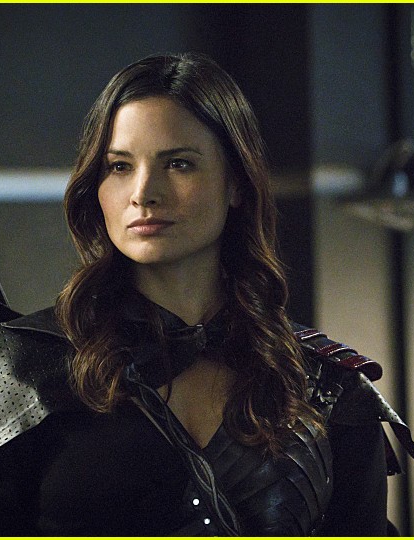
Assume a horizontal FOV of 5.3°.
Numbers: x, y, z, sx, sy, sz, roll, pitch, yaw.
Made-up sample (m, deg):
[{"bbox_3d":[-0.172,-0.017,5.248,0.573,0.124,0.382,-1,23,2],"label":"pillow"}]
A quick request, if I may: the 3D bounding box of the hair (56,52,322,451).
[{"bbox_3d":[-0.018,-0.019,4.700,0.265,0.415,0.250,0,0,17],"label":"hair"}]

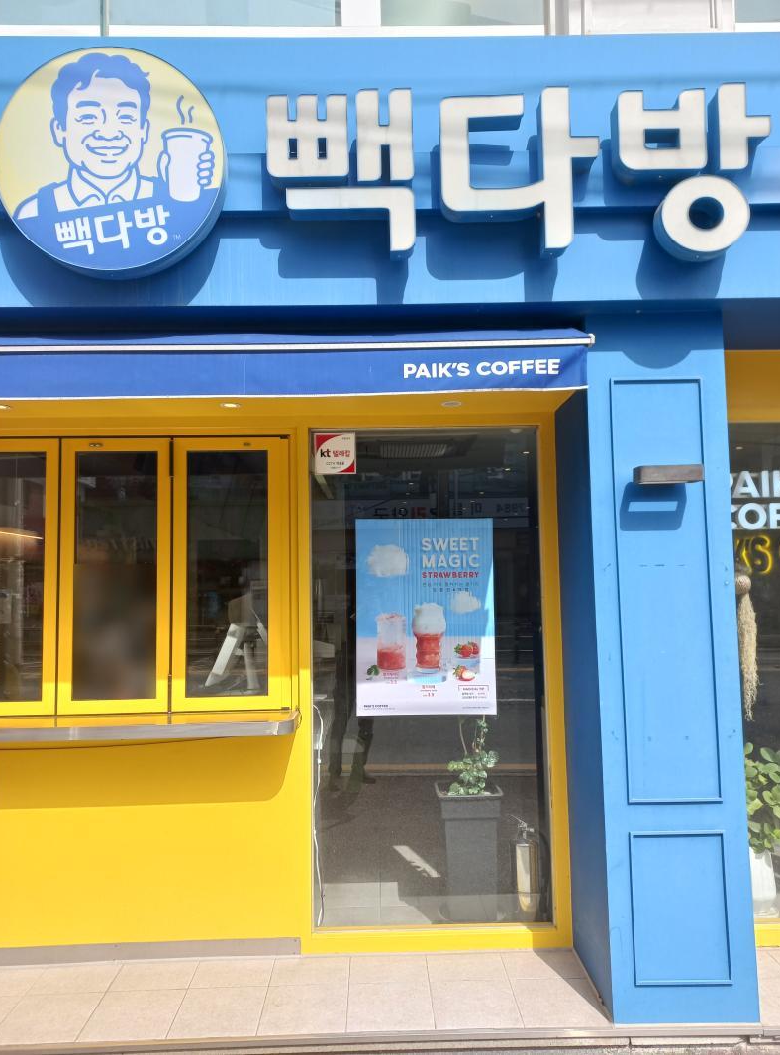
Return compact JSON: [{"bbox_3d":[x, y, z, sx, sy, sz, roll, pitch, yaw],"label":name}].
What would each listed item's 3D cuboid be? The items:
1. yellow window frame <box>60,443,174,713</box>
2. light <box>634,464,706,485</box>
[{"bbox_3d":[-1.159,0.198,3.226,0.470,1.158,0.060,-1,-4,-1],"label":"yellow window frame"},{"bbox_3d":[0.968,-0.180,2.672,0.212,0.058,0.125,-1,-4,-1],"label":"light"}]

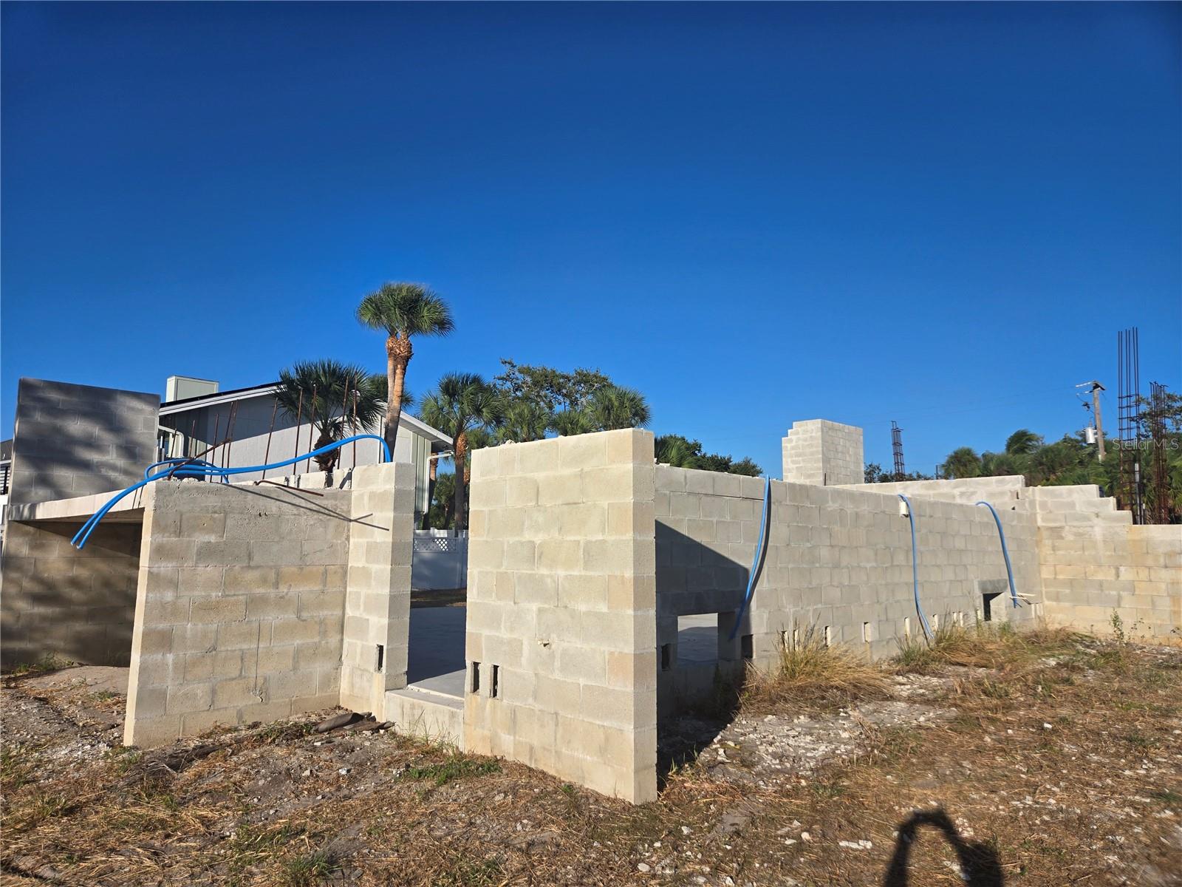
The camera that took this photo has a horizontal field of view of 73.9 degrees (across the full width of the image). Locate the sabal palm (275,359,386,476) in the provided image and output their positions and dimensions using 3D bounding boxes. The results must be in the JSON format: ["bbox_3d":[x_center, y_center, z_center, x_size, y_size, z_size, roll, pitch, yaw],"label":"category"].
[{"bbox_3d":[-7.538,0.894,22.336,3.022,6.744,3.022,3,-8,-19],"label":"sabal palm"}]

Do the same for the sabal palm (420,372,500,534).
[{"bbox_3d":[-4.846,1.259,28.681,3.092,7.771,3.092,2,-8,-10],"label":"sabal palm"}]

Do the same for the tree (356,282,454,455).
[{"bbox_3d":[-5.826,-0.305,24.052,2.995,9.606,2.995,2,-8,-14],"label":"tree"}]

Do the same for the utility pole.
[{"bbox_3d":[27.107,1.962,42.269,2.400,10.510,1.300,8,-11,-44],"label":"utility pole"}]

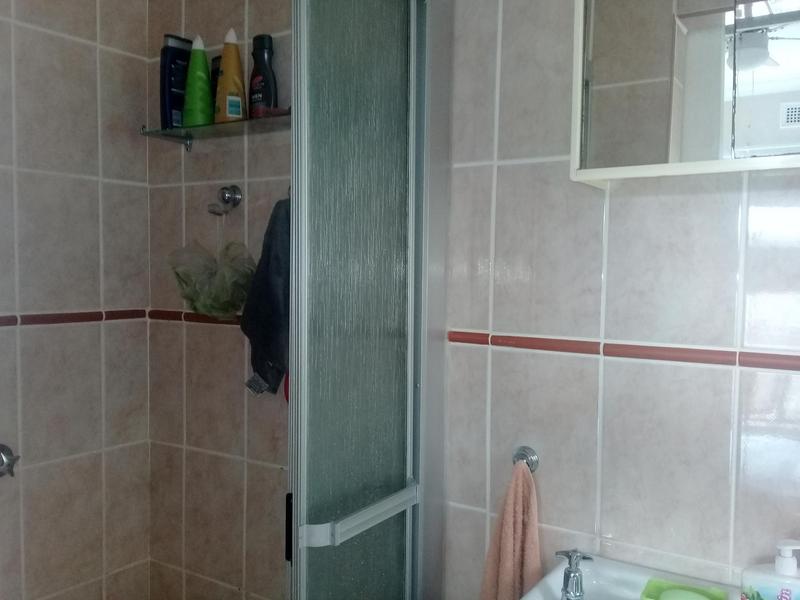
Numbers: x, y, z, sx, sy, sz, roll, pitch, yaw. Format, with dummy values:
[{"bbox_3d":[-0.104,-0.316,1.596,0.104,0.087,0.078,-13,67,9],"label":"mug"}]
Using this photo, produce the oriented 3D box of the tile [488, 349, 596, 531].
[{"bbox_3d":[0.247,0.238,1.235,0.197,0.298,0.010,3,3,32],"label":"tile"}]

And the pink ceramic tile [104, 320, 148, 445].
[{"bbox_3d":[-0.671,0.203,1.755,0.009,0.304,0.128,3,3,32],"label":"pink ceramic tile"}]

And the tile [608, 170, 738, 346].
[{"bbox_3d":[0.421,-0.080,1.111,0.197,0.298,0.010,3,3,32],"label":"tile"}]

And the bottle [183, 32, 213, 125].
[{"bbox_3d":[-0.435,-0.468,1.548,0.068,0.207,0.046,-1,3,-30],"label":"bottle"}]

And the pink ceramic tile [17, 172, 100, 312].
[{"bbox_3d":[-0.755,-0.121,1.596,0.009,0.304,0.200,3,3,32],"label":"pink ceramic tile"}]

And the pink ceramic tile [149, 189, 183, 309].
[{"bbox_3d":[-0.571,-0.127,1.760,0.126,0.304,0.009,3,3,32],"label":"pink ceramic tile"}]

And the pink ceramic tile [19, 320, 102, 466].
[{"bbox_3d":[-0.760,0.208,1.613,0.009,0.304,0.200,3,3,32],"label":"pink ceramic tile"}]

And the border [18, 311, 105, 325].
[{"bbox_3d":[-0.757,0.044,1.604,0.011,0.020,0.200,3,3,32],"label":"border"}]

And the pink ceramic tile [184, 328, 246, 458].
[{"bbox_3d":[-0.434,0.209,1.688,0.200,0.304,0.009,3,3,32],"label":"pink ceramic tile"}]

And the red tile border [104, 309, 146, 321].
[{"bbox_3d":[-0.658,0.037,1.722,0.011,0.020,0.123,3,3,32],"label":"red tile border"}]

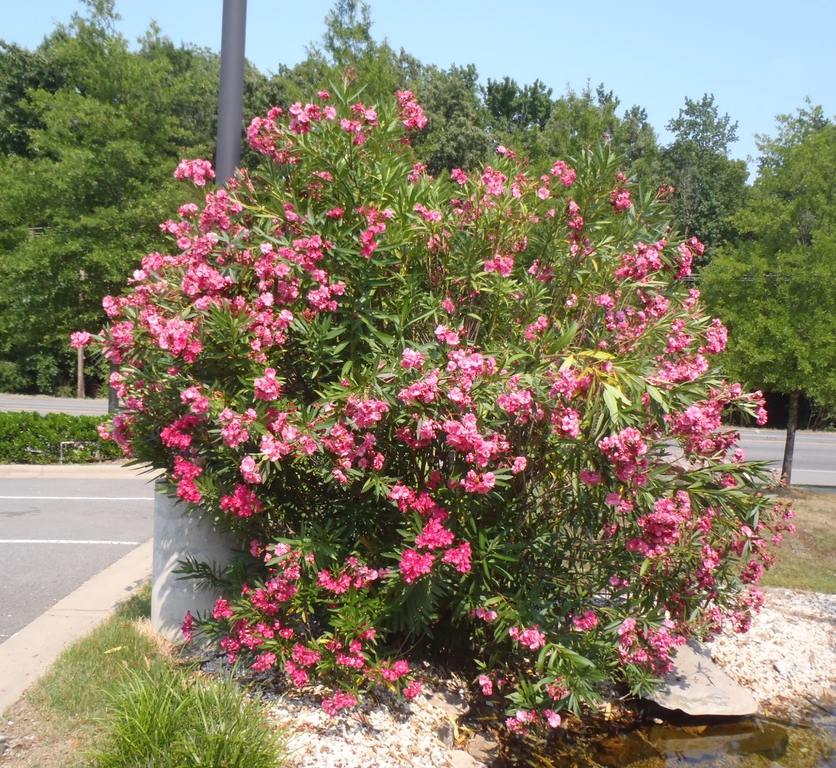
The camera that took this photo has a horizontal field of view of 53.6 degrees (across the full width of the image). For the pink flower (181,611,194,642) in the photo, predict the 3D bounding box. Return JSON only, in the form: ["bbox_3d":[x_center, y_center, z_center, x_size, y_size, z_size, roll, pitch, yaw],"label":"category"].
[{"bbox_3d":[-1.127,1.186,4.050,0.066,0.145,0.090,2,0,-9],"label":"pink flower"}]

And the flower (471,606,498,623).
[{"bbox_3d":[0.301,1.044,3.750,0.123,0.067,0.077,2,0,3],"label":"flower"}]

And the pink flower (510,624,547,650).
[{"bbox_3d":[0.463,1.071,3.500,0.156,0.102,0.106,2,0,5],"label":"pink flower"}]

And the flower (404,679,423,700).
[{"bbox_3d":[-0.021,1.401,3.800,0.080,0.095,0.080,2,3,0],"label":"flower"}]

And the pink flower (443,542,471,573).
[{"bbox_3d":[0.163,0.733,3.500,0.115,0.120,0.100,2,3,0],"label":"pink flower"}]

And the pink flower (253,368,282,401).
[{"bbox_3d":[-0.663,0.002,3.650,0.128,0.131,0.109,2,0,-6],"label":"pink flower"}]

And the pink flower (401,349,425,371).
[{"bbox_3d":[-0.023,-0.103,3.500,0.100,0.090,0.085,2,3,0],"label":"pink flower"}]

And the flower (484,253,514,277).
[{"bbox_3d":[0.359,-0.527,3.650,0.130,0.105,0.105,2,3,0],"label":"flower"}]

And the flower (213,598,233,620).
[{"bbox_3d":[-0.944,1.089,4.000,0.094,0.099,0.090,2,0,-8],"label":"flower"}]

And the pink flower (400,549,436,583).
[{"bbox_3d":[0.002,0.756,3.450,0.145,0.132,0.117,2,0,0],"label":"pink flower"}]

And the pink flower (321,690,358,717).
[{"bbox_3d":[-0.327,1.331,3.450,0.153,0.101,0.105,2,0,-3],"label":"pink flower"}]

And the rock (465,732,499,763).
[{"bbox_3d":[0.265,1.514,3.450,0.140,0.095,0.120,2,3,0],"label":"rock"}]

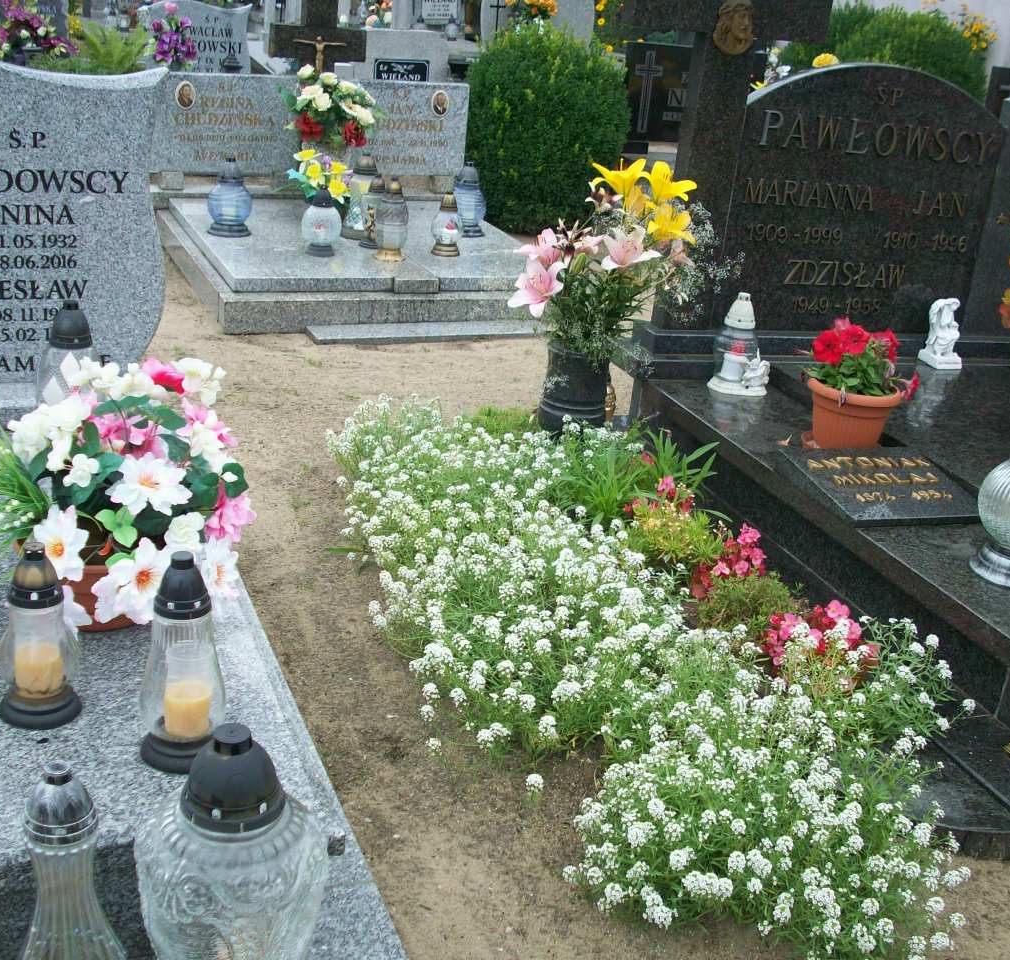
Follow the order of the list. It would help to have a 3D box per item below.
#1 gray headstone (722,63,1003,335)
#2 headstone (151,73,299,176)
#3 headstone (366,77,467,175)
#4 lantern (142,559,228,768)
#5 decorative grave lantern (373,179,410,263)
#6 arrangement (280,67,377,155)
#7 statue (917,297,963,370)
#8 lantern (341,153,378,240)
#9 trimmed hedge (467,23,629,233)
[{"bbox_3d":[0.979,-0.770,3.799,0.835,0.732,0.090,-3,24,-20],"label":"gray headstone"},{"bbox_3d":[-1.167,-1.488,5.702,0.619,0.406,0.085,-4,24,-23],"label":"headstone"},{"bbox_3d":[-0.467,-1.542,5.989,0.597,0.403,0.085,-4,24,-23],"label":"headstone"},{"bbox_3d":[-0.435,0.237,1.845,0.117,0.296,0.117,-3,24,-22],"label":"lantern"},{"bbox_3d":[-0.439,-1.022,5.343,0.138,0.311,0.138,5,22,-2],"label":"decorative grave lantern"},{"bbox_3d":[-0.765,-1.630,5.980,0.410,0.360,0.300,-4,24,-23],"label":"arrangement"},{"bbox_3d":[1.266,-0.422,3.916,0.088,0.190,0.094,-2,24,-20],"label":"statue"},{"bbox_3d":[-0.583,-1.169,5.630,0.155,0.338,0.155,-4,24,-23],"label":"lantern"},{"bbox_3d":[0.215,-1.780,6.960,0.840,0.950,0.790,5,22,-2],"label":"trimmed hedge"}]

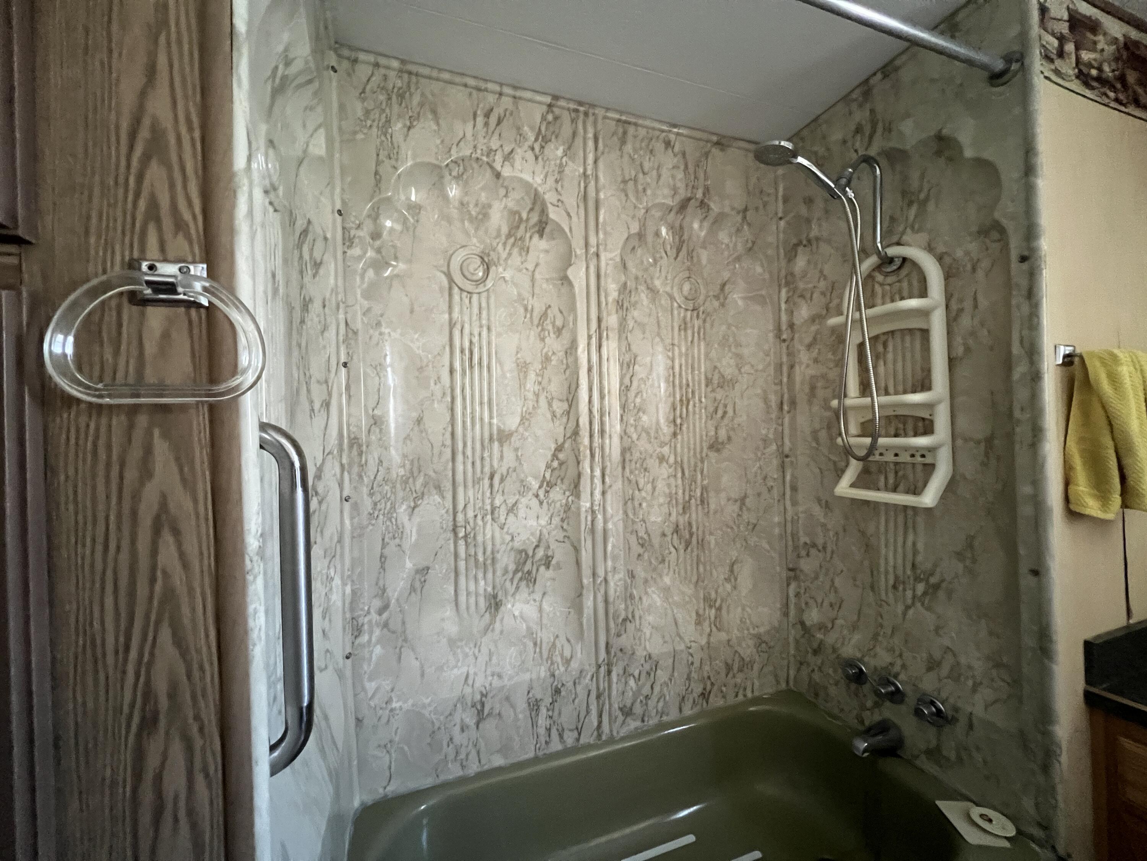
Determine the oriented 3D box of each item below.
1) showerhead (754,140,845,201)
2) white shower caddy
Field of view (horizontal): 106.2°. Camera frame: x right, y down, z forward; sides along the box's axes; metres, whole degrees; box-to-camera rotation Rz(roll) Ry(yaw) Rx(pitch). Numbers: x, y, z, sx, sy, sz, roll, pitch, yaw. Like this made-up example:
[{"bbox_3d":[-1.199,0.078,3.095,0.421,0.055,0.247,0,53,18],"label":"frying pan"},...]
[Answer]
[{"bbox_3d":[0.585,-0.677,1.110,0.250,0.072,0.102,30,0,1],"label":"showerhead"},{"bbox_3d":[0.789,-0.145,1.103,0.107,0.640,0.257,-1,-1,-18],"label":"white shower caddy"}]

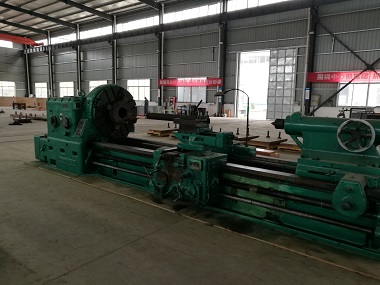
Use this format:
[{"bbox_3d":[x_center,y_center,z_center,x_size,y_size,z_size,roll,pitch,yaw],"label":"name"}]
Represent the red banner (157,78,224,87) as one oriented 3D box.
[{"bbox_3d":[-0.165,-5.369,26.717,7.280,0.707,0.060,7,11,37],"label":"red banner"}]

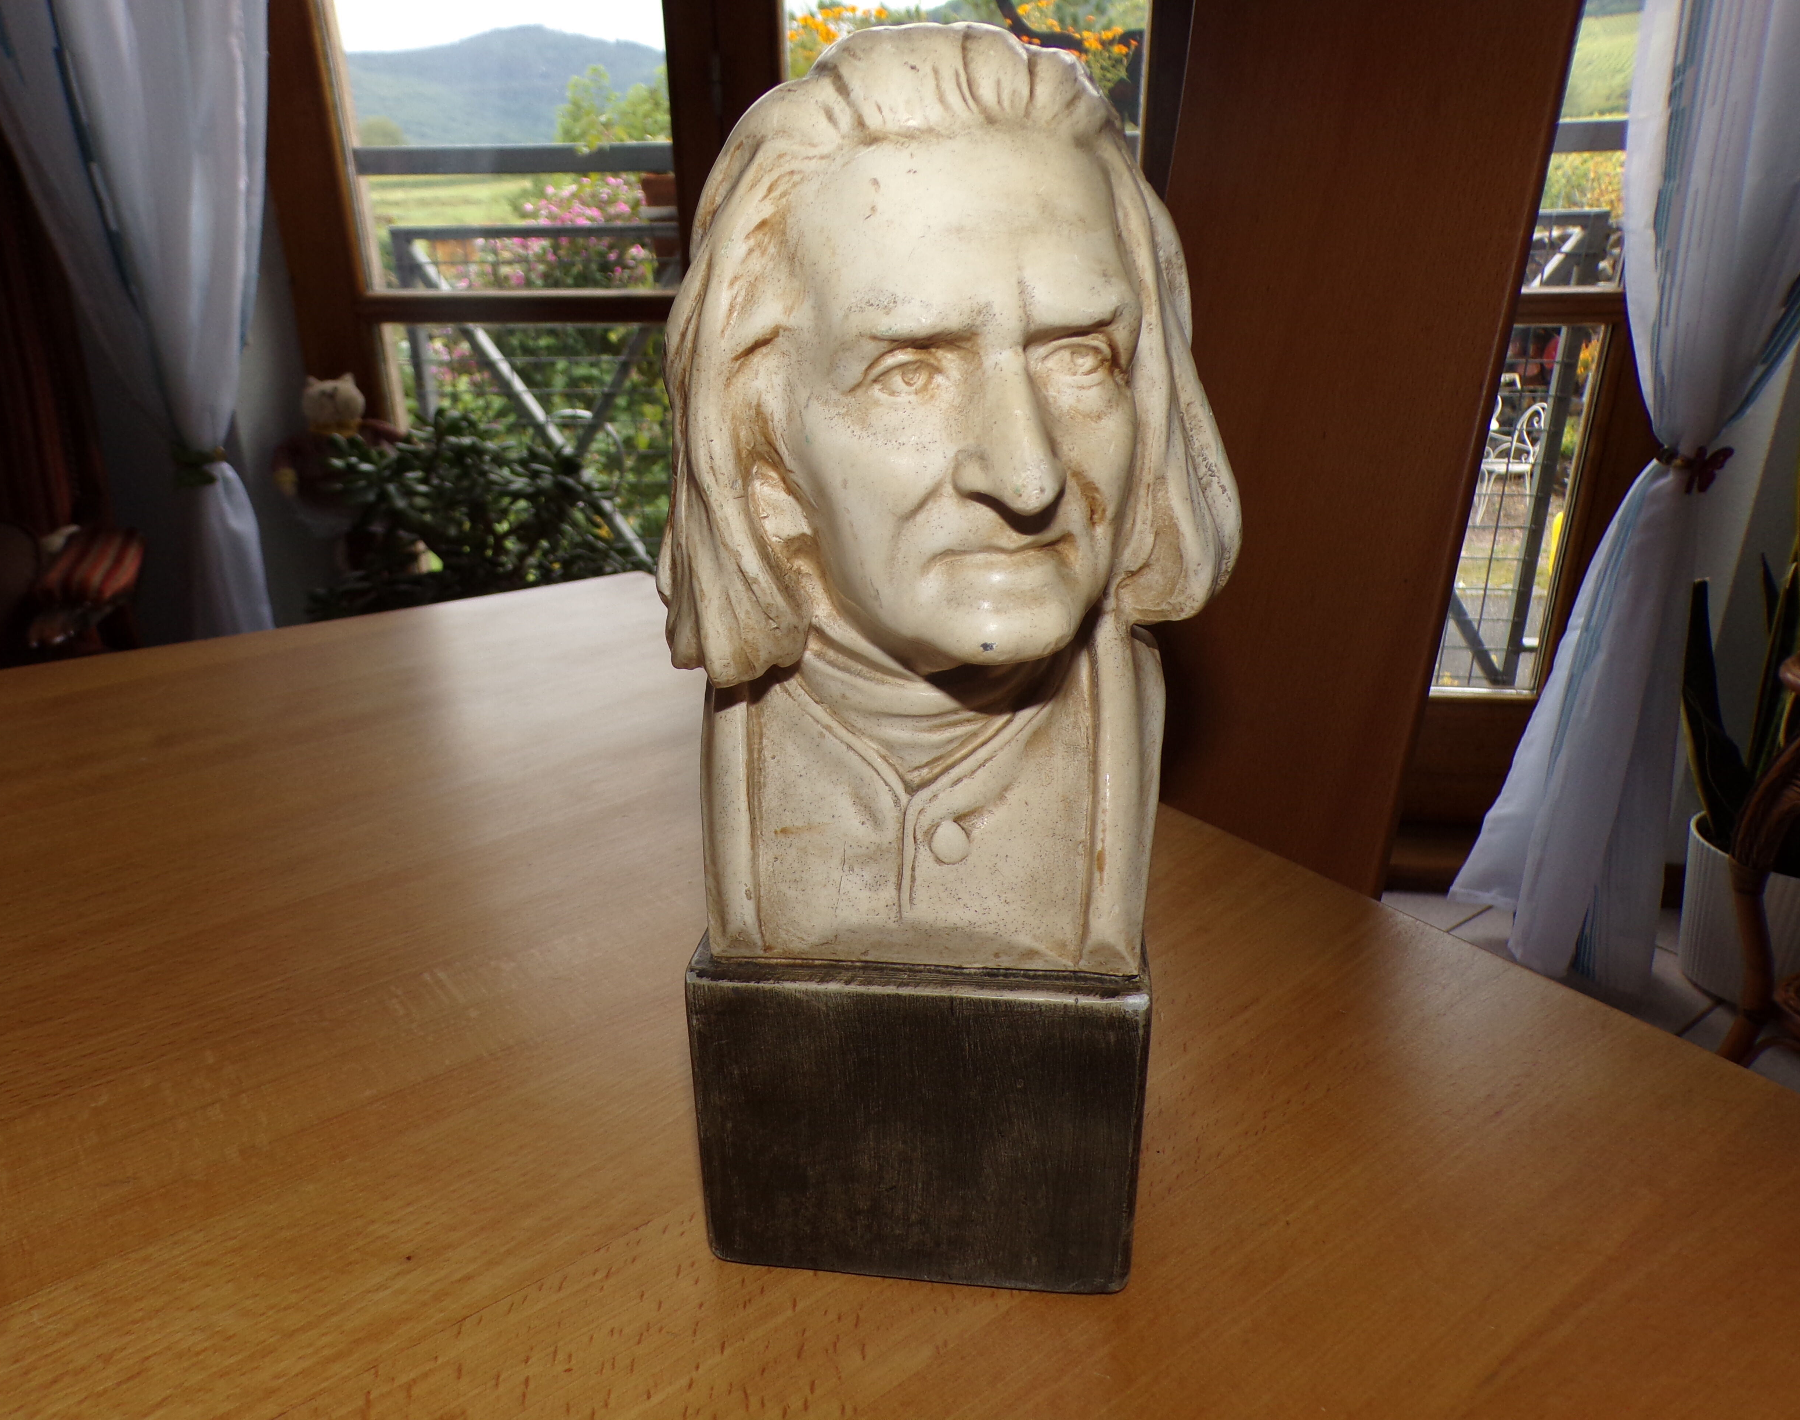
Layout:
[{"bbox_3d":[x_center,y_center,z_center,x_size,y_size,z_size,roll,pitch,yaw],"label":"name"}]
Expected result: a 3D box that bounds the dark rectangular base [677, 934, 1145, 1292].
[{"bbox_3d":[0.009,0.093,0.393,0.116,0.093,0.106,2,22,5],"label":"dark rectangular base"}]

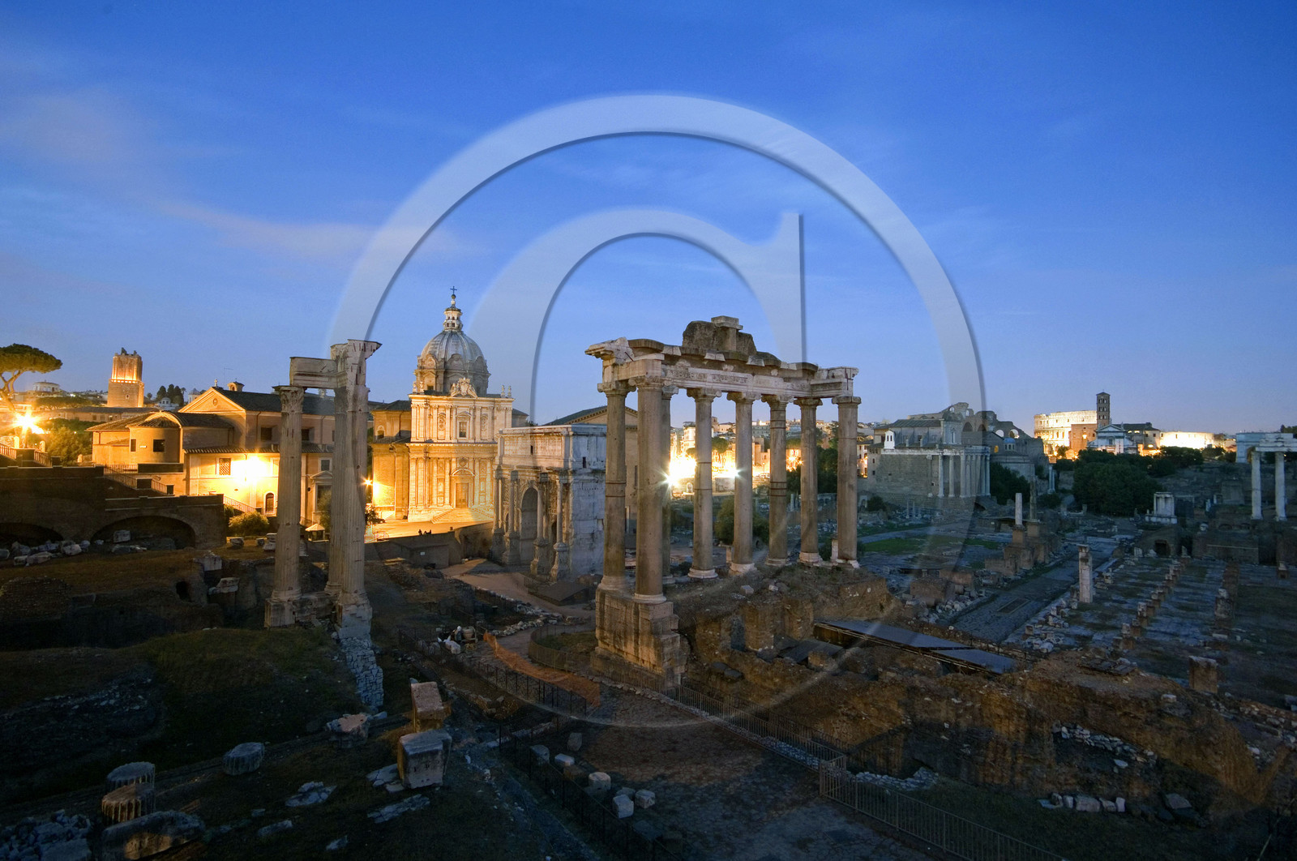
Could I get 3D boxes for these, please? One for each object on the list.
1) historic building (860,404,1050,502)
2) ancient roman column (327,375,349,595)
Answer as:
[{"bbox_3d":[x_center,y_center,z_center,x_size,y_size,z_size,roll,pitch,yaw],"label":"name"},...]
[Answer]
[{"bbox_3d":[118.965,7.224,254.914,62.000,36.500,42.000,2,-2,-39],"label":"historic building"},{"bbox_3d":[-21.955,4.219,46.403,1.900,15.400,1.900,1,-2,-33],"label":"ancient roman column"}]

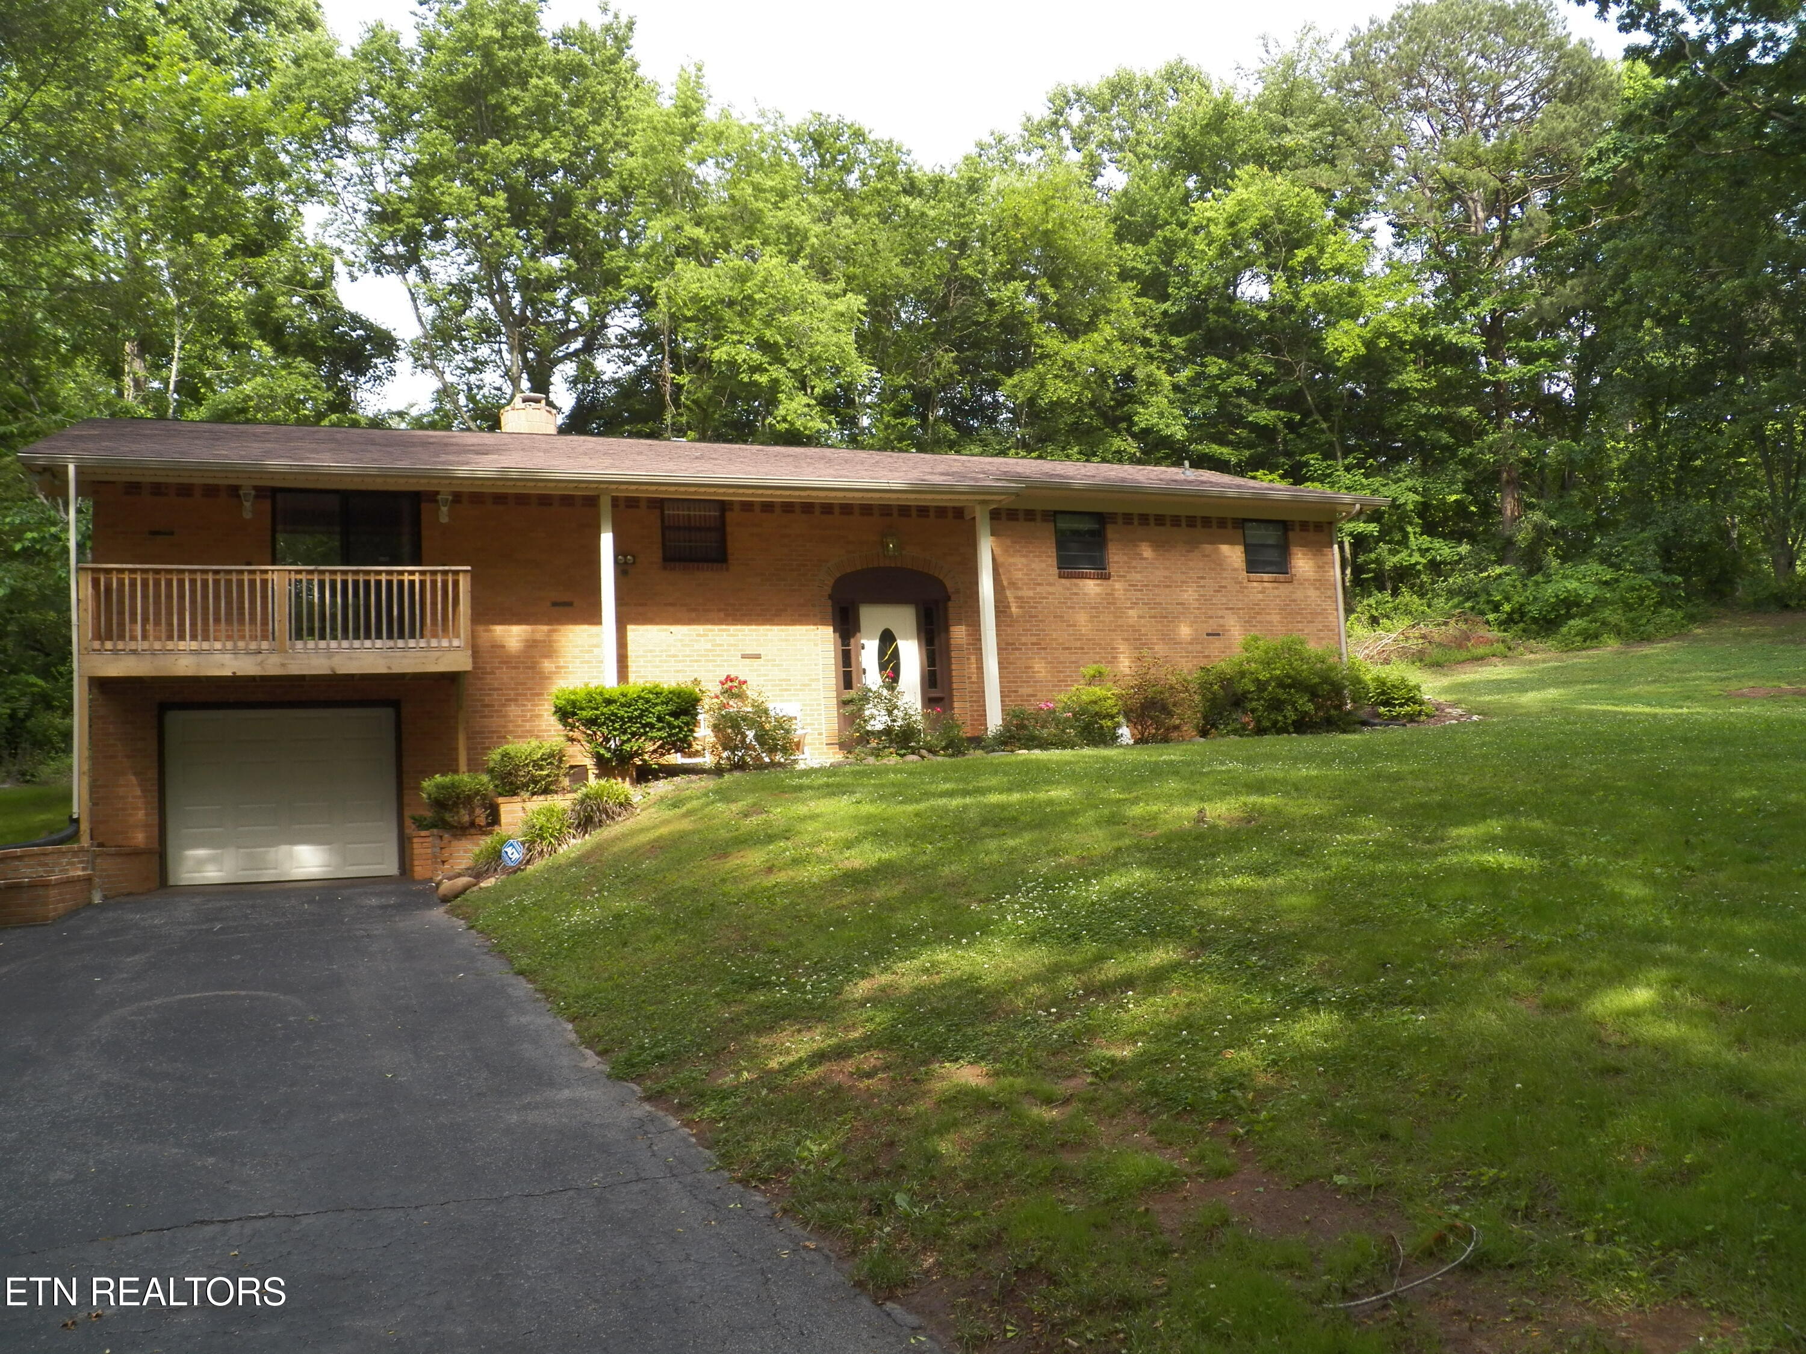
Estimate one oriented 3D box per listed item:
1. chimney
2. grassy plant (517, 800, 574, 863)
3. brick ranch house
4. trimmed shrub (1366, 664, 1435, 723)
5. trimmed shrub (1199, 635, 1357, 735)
[{"bbox_3d":[-6.379,-4.367,24.990,0.900,1.050,0.750,-1,-5,-22],"label":"chimney"},{"bbox_3d":[-4.393,1.906,17.942,0.680,0.700,0.680,-1,-5,-22],"label":"grassy plant"},{"bbox_3d":[-2.792,-0.740,25.005,19.750,7.250,10.350,-1,-5,-22],"label":"brick ranch house"},{"bbox_3d":[8.366,0.262,24.642,1.100,0.900,1.050,-1,-5,-22],"label":"trimmed shrub"},{"bbox_3d":[5.938,0.145,23.156,2.350,1.520,1.650,-1,-5,-22],"label":"trimmed shrub"}]

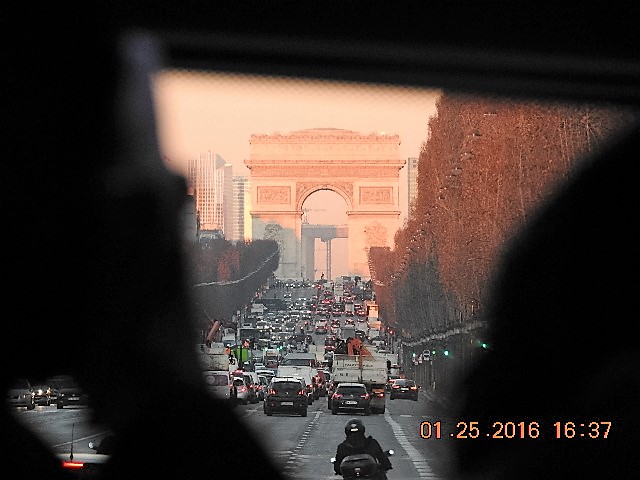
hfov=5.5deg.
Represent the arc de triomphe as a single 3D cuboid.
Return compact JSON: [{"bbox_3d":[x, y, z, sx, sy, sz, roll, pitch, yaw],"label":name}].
[{"bbox_3d":[1.547,-10.832,2060.000,48.500,48.500,23.500,0,-1,0],"label":"arc de triomphe"}]

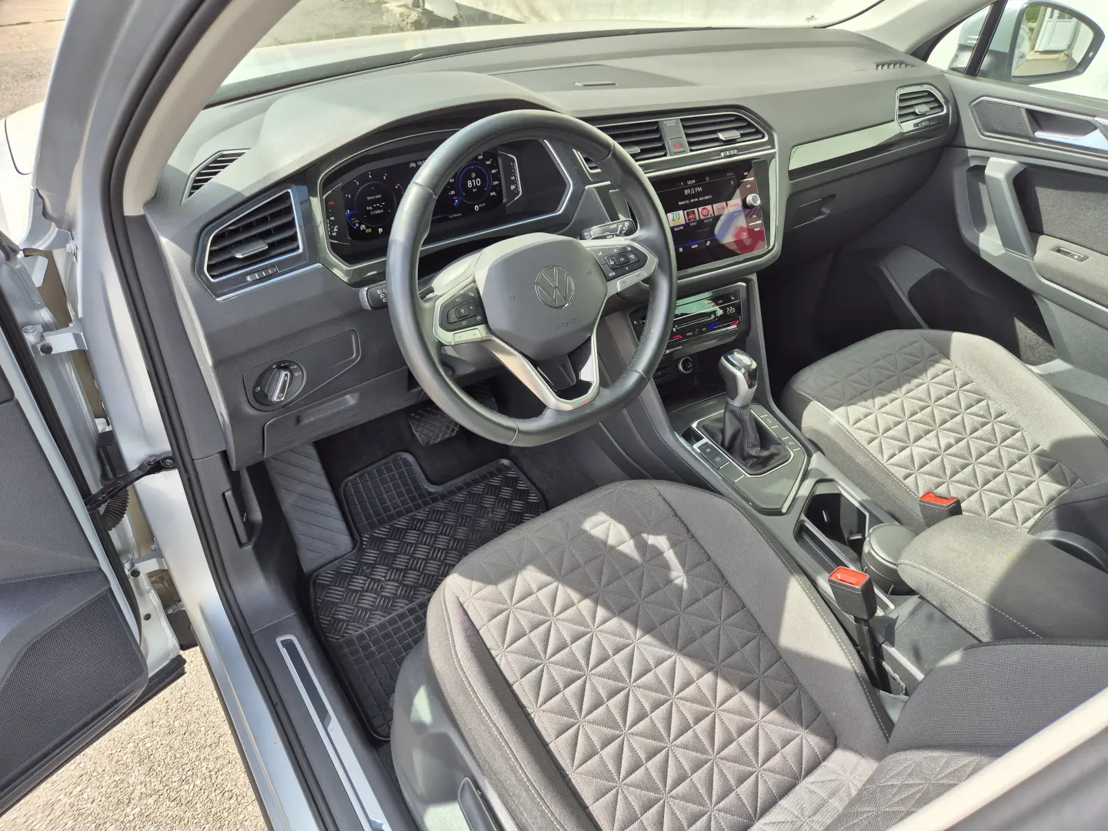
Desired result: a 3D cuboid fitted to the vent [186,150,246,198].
[{"bbox_3d":[-0.393,-0.280,0.850,0.032,0.022,0.098,24,54,16],"label":"vent"}]

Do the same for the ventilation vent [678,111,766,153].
[{"bbox_3d":[0.263,-0.448,1.163,0.163,0.056,0.035,-17,22,-24],"label":"ventilation vent"}]

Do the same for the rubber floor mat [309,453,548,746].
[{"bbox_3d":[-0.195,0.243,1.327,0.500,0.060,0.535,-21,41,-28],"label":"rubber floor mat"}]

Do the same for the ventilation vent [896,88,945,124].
[{"bbox_3d":[0.712,-0.605,1.436,0.112,0.066,0.035,-12,21,-18],"label":"ventilation vent"}]

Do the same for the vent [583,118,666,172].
[{"bbox_3d":[0.095,-0.398,1.086,0.153,0.058,0.035,-17,22,-24],"label":"vent"}]

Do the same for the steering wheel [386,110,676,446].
[{"bbox_3d":[-0.017,-0.157,0.861,0.370,0.365,0.090,-20,16,-27],"label":"steering wheel"}]

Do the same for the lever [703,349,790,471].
[{"bbox_3d":[0.315,-0.019,1.173,0.093,0.165,0.135,-21,41,-28],"label":"lever"}]

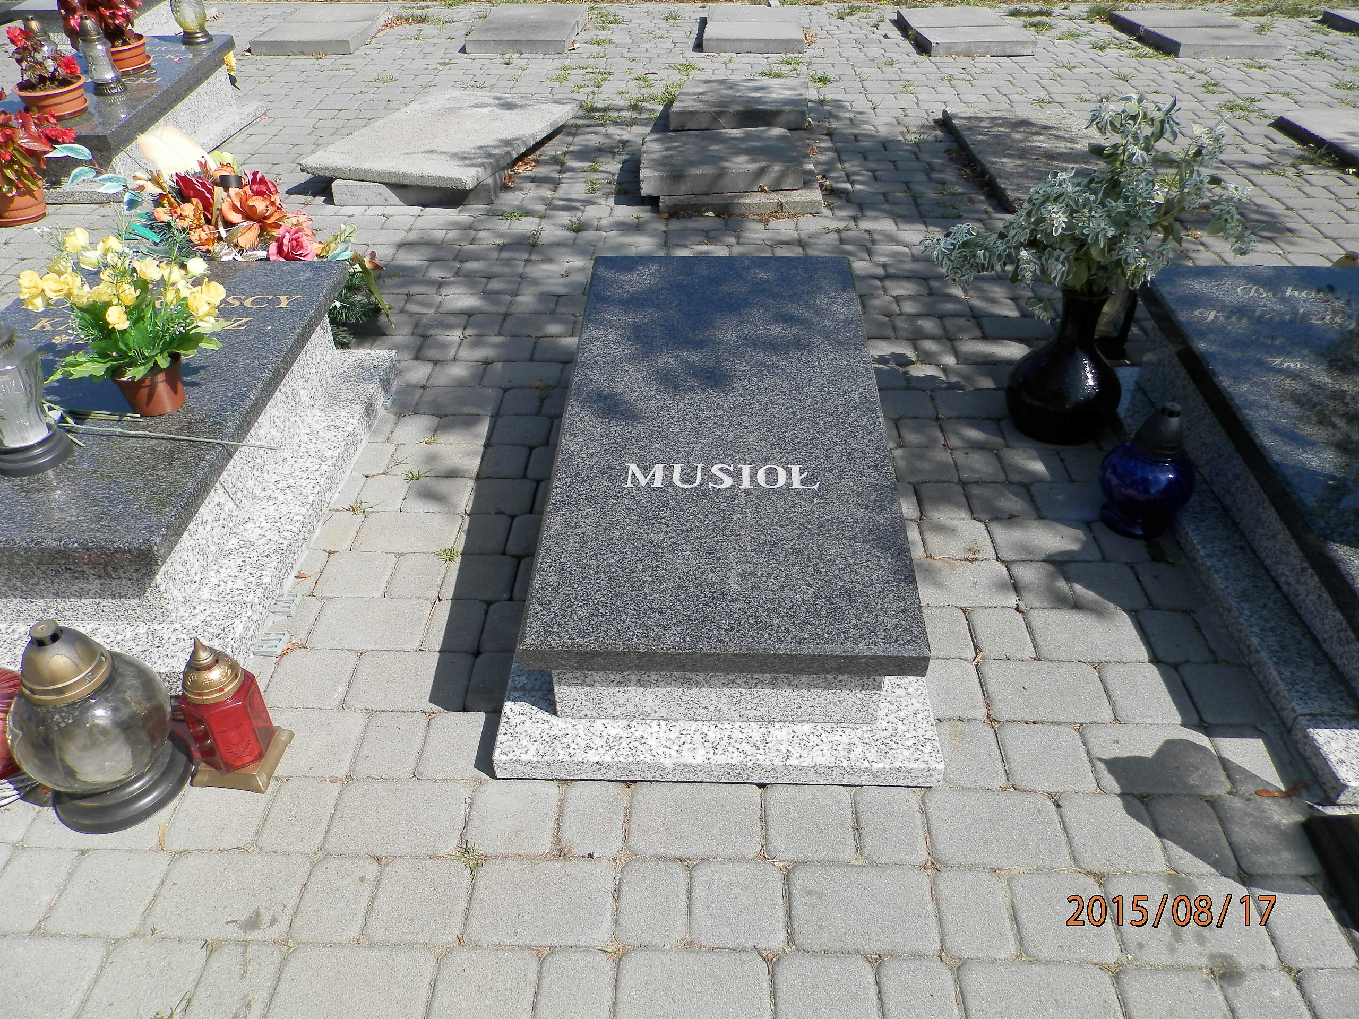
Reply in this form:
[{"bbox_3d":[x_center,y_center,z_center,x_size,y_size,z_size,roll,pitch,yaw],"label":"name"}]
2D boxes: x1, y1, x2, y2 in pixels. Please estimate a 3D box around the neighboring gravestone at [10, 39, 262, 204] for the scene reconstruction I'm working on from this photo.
[{"bbox_3d":[-2.078,-1.468,3.607,0.602,0.318,1.128,1,36,2],"label":"neighboring gravestone"}]

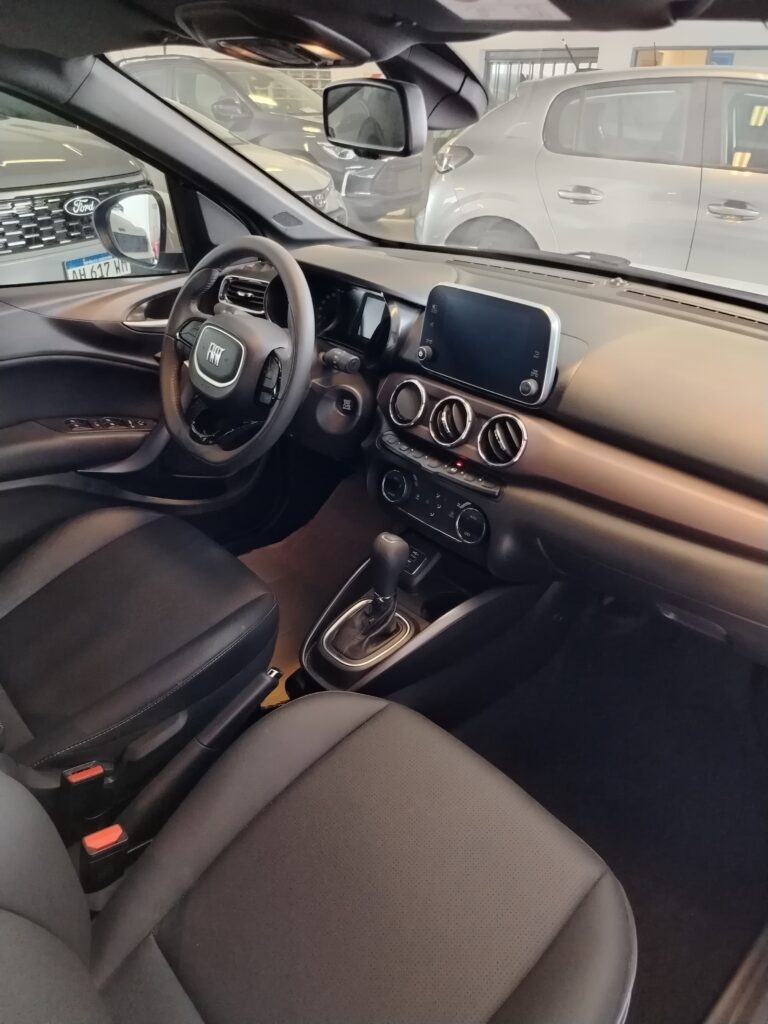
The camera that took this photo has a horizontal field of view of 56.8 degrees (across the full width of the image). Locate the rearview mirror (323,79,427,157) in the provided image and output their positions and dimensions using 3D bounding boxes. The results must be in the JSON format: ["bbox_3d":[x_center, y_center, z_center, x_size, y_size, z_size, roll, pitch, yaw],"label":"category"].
[{"bbox_3d":[-0.009,-0.421,0.751,0.036,0.065,0.238,-19,34,-14],"label":"rearview mirror"}]

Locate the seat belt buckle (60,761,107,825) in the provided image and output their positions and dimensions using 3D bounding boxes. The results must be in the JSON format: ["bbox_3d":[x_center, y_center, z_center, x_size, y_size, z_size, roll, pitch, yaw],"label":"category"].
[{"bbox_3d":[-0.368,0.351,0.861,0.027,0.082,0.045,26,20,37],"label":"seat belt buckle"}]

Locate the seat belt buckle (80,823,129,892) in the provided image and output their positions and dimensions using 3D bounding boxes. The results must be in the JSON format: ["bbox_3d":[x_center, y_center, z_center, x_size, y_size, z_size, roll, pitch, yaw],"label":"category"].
[{"bbox_3d":[-0.299,0.381,0.751,0.027,0.082,0.045,26,20,37],"label":"seat belt buckle"}]

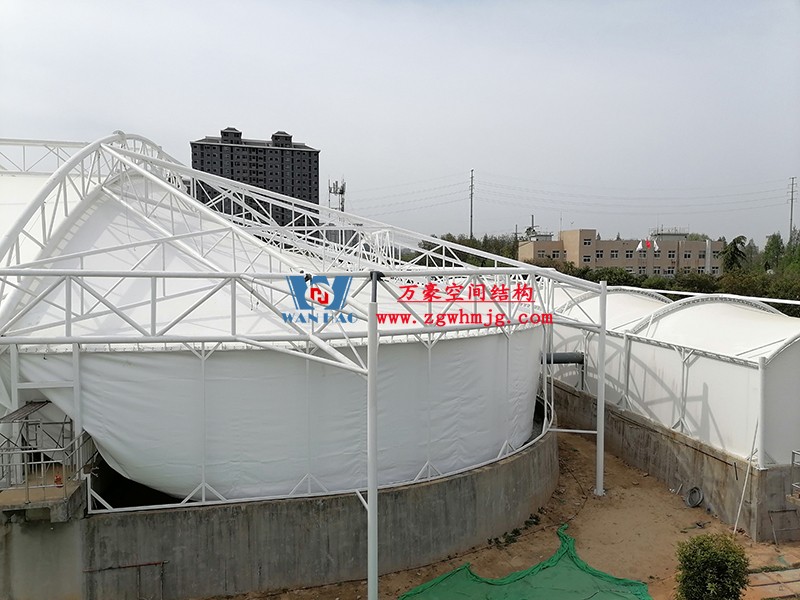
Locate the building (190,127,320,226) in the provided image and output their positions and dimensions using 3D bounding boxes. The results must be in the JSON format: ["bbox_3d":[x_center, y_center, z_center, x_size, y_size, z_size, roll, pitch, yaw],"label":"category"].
[{"bbox_3d":[-60.171,-38.947,260.714,51.000,62.600,16.000,-1,3,-21],"label":"building"}]

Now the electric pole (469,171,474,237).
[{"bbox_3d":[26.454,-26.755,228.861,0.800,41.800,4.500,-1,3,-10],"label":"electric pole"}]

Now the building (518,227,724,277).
[{"bbox_3d":[50.284,-8.139,140.637,43.800,14.300,16.100,-1,3,-15],"label":"building"}]

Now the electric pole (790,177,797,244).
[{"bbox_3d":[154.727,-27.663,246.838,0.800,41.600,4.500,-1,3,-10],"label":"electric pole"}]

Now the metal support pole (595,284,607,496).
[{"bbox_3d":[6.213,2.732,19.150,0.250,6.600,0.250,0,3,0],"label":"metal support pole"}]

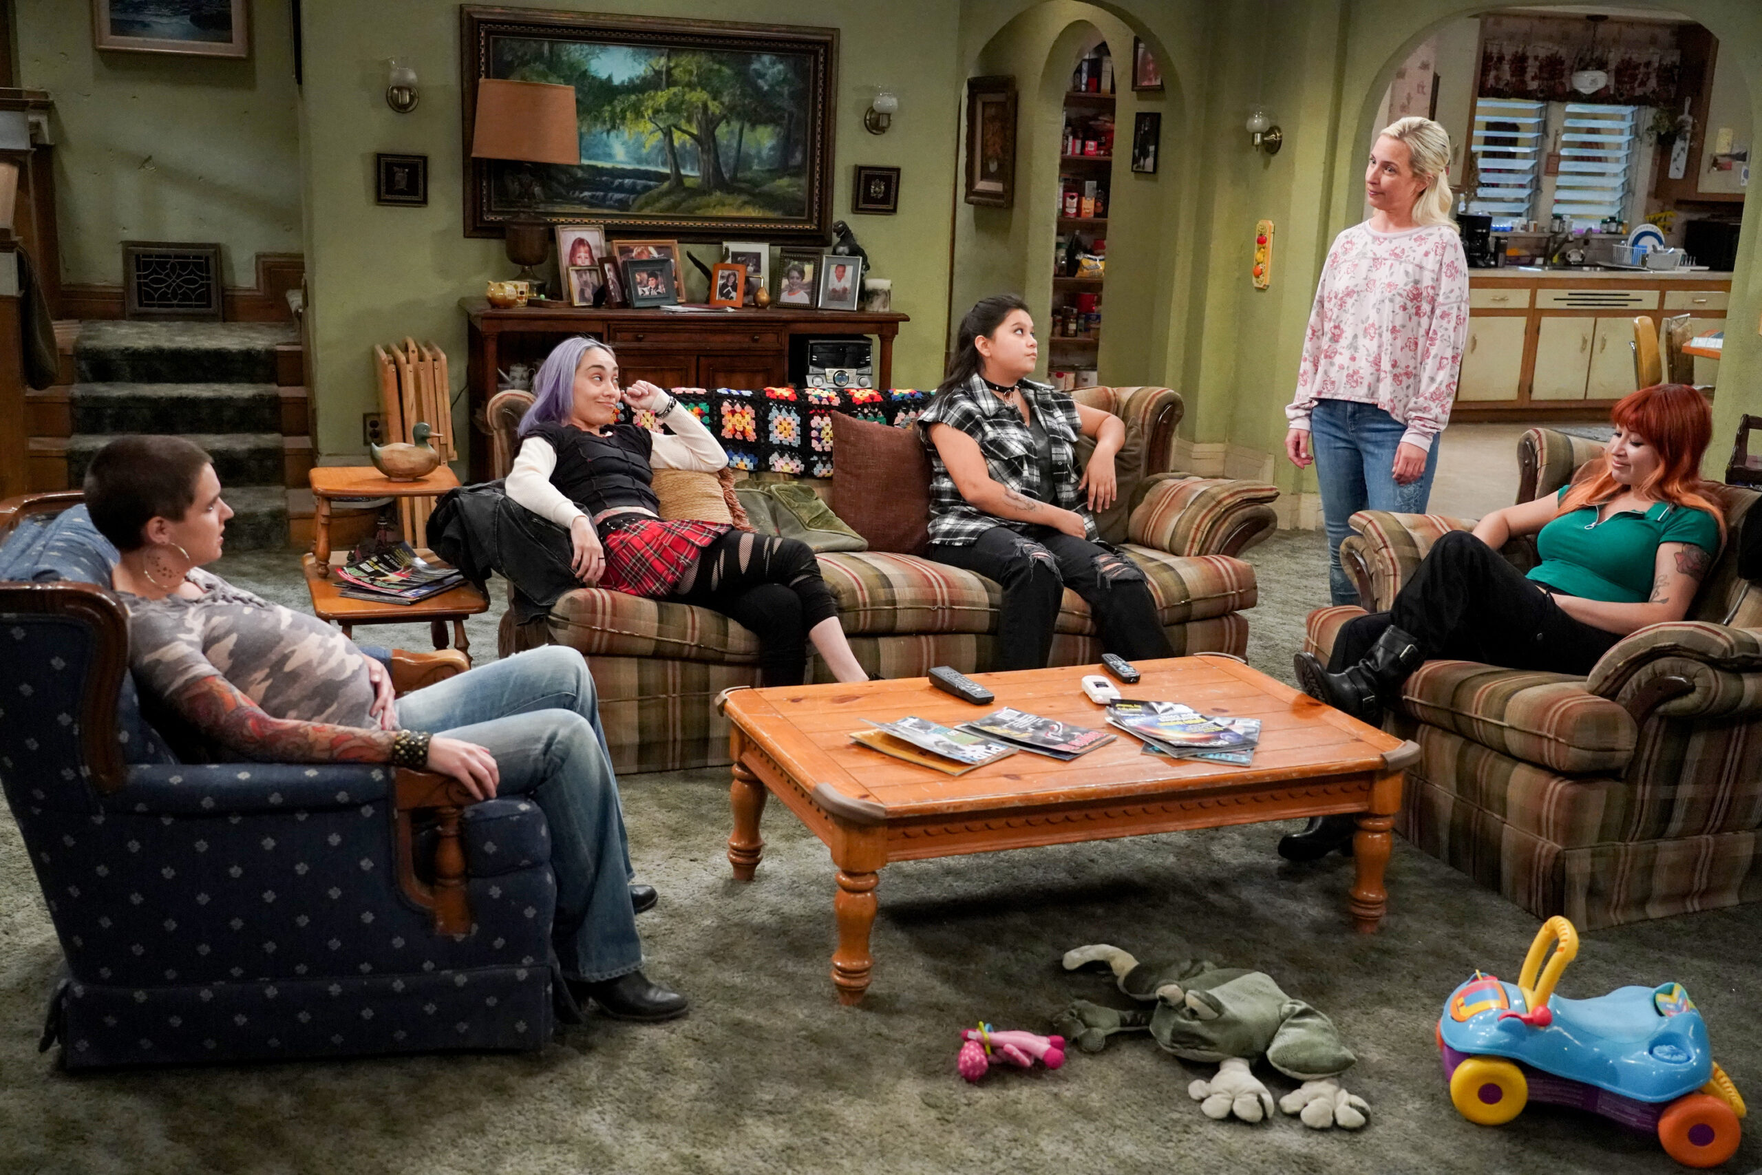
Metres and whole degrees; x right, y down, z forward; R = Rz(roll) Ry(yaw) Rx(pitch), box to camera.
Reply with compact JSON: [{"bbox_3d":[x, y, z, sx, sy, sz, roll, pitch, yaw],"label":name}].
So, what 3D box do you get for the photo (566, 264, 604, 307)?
[{"bbox_3d":[-1.155,-1.186,6.938,0.130,0.163,0.030,-5,-1,-28],"label":"photo"}]

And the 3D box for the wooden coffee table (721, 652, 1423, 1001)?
[{"bbox_3d":[0.362,0.463,3.631,1.244,0.396,0.742,-3,15,-21],"label":"wooden coffee table"}]

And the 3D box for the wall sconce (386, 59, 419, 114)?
[{"bbox_3d":[-1.874,-1.963,6.902,0.123,0.208,0.140,-3,14,-21],"label":"wall sconce"}]

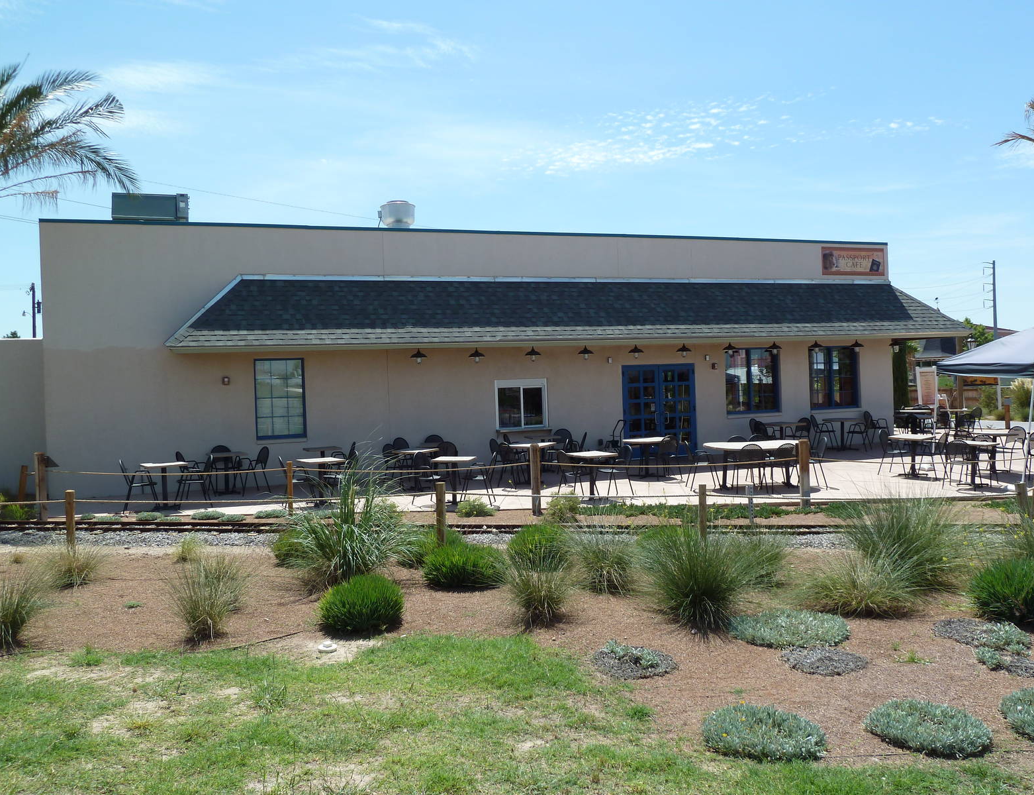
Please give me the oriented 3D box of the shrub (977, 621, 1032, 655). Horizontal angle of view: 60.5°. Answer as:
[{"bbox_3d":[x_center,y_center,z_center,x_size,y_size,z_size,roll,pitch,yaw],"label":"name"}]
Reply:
[{"bbox_3d":[3.051,1.484,5.550,0.320,0.115,0.350,-2,1,28],"label":"shrub"}]

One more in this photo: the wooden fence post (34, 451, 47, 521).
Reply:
[{"bbox_3d":[-7.208,1.348,13.450,0.150,1.050,0.150,-2,1,-21],"label":"wooden fence post"}]

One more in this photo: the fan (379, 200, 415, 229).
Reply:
[{"bbox_3d":[-2.834,-4.309,21.000,0.840,0.700,0.840,-2,1,-21],"label":"fan"}]

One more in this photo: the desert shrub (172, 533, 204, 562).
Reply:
[{"bbox_3d":[-3.861,1.755,10.397,0.370,0.340,0.360,-2,1,-20],"label":"desert shrub"}]

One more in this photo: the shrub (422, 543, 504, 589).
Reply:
[{"bbox_3d":[-0.511,1.586,8.500,0.780,0.345,0.720,-2,1,-4],"label":"shrub"}]

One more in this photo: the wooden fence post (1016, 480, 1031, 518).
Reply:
[{"bbox_3d":[5.462,1.262,9.500,0.115,0.730,0.115,-10,1,0],"label":"wooden fence post"}]

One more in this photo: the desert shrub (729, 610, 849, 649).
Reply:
[{"bbox_3d":[1.888,1.596,6.169,0.820,0.130,0.800,-2,1,17],"label":"desert shrub"}]

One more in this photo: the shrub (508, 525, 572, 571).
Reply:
[{"bbox_3d":[0.239,1.553,9.447,0.690,0.420,0.680,-2,1,1],"label":"shrub"}]

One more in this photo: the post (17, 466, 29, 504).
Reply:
[{"bbox_3d":[-9.083,1.654,16.300,0.105,0.800,0.105,5,1,-29],"label":"post"}]

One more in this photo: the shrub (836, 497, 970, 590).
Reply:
[{"bbox_3d":[3.393,1.250,7.800,1.100,0.710,1.000,-2,1,23],"label":"shrub"}]

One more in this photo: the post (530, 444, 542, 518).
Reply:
[{"bbox_3d":[0.277,1.225,13.200,0.145,1.090,0.145,-2,1,1],"label":"post"}]

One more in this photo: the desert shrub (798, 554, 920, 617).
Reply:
[{"bbox_3d":[2.622,1.422,6.816,0.890,0.440,0.840,-2,1,21],"label":"desert shrub"}]

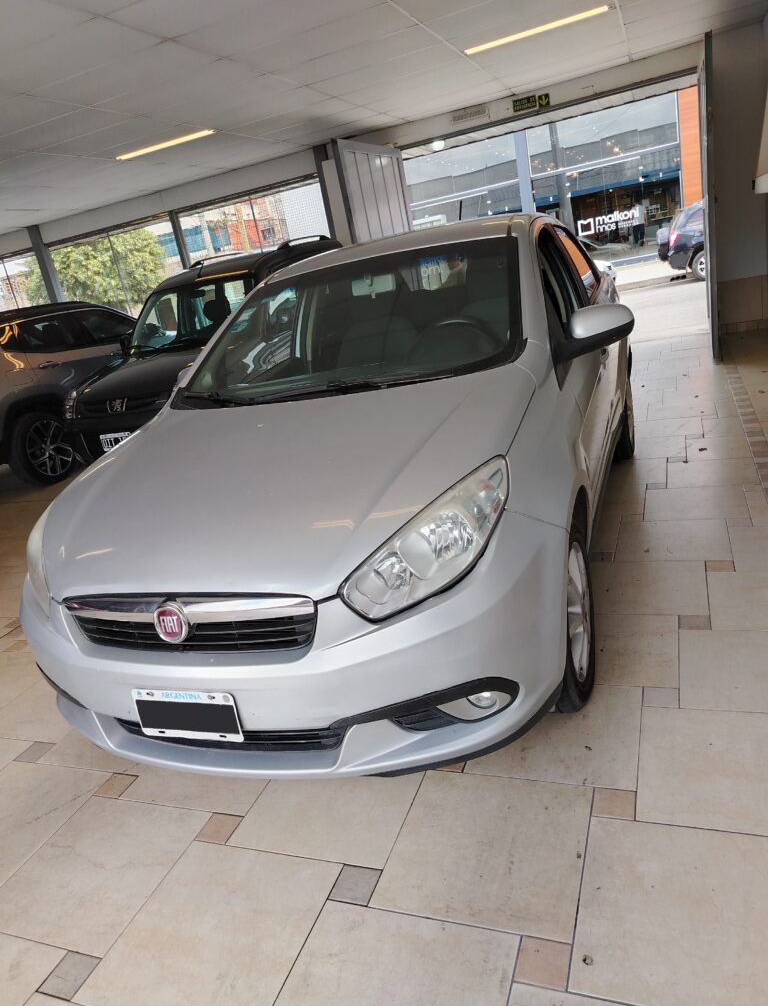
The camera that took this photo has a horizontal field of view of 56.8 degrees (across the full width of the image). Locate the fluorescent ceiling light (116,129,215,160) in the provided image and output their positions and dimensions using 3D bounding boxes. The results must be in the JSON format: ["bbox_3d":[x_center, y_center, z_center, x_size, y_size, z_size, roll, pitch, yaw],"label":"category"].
[{"bbox_3d":[-2.170,-3.534,7.014,1.160,0.045,0.050,-6,18,17],"label":"fluorescent ceiling light"}]

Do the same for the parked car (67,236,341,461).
[{"bbox_3d":[-1.233,-1.490,6.799,1.760,1.820,4.140,-3,19,25],"label":"parked car"}]

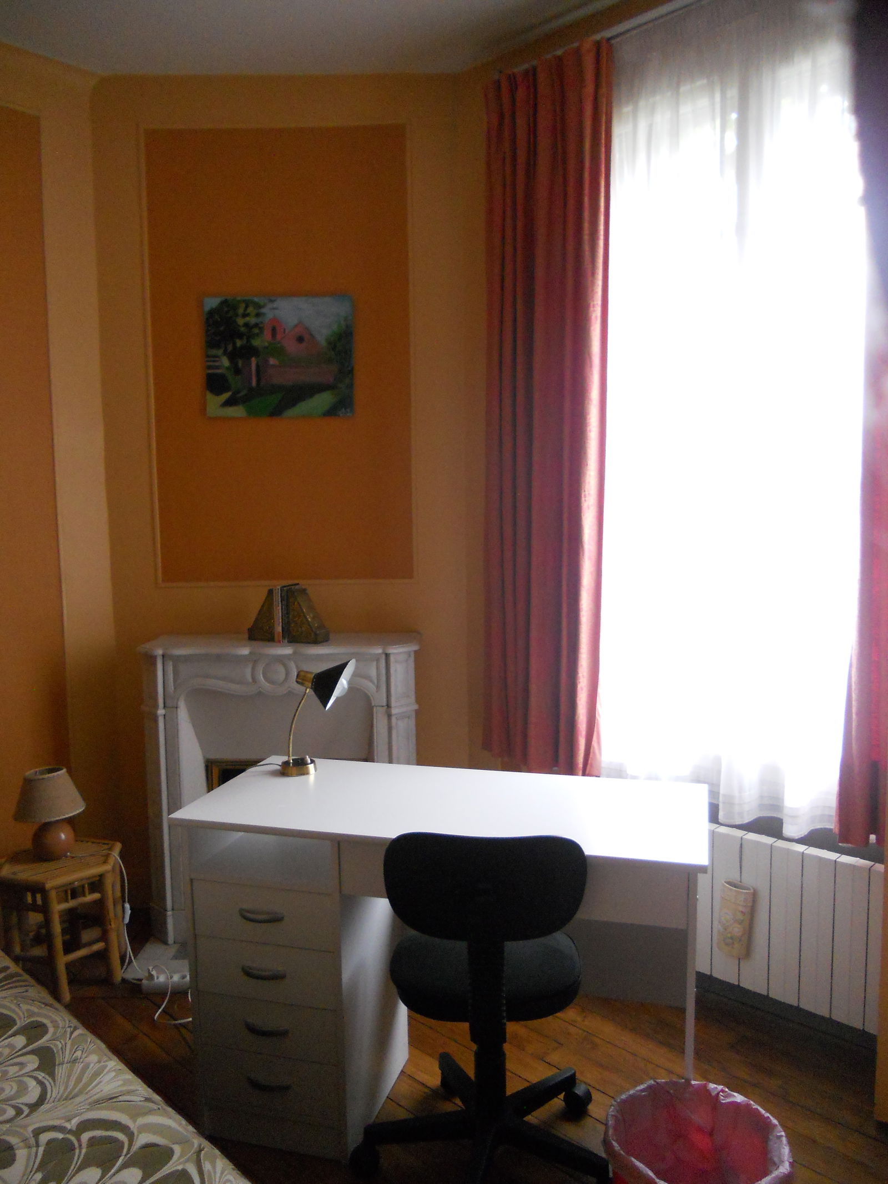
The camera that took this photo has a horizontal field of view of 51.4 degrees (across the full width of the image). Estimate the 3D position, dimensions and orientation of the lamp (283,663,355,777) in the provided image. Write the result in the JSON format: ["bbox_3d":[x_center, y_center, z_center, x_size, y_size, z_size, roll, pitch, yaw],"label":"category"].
[{"bbox_3d":[-0.323,0.312,2.357,0.205,0.294,0.140,1,6,16],"label":"lamp"}]

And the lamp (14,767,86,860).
[{"bbox_3d":[-1.227,0.690,2.854,0.216,0.273,0.216,-1,6,1],"label":"lamp"}]

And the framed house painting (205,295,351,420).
[{"bbox_3d":[-0.538,-0.769,3.036,0.485,0.387,0.020,-1,6,1],"label":"framed house painting"}]

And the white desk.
[{"bbox_3d":[0.018,0.857,2.151,1.140,0.759,0.490,1,6,16],"label":"white desk"}]

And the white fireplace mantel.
[{"bbox_3d":[-0.519,0.657,3.048,0.903,0.995,0.281,-1,6,1],"label":"white fireplace mantel"}]

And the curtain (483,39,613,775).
[{"bbox_3d":[0.297,-0.483,2.749,0.438,2.080,0.125,5,8,44],"label":"curtain"}]

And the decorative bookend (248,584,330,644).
[{"bbox_3d":[-0.498,0.069,3.036,0.245,0.182,0.110,1,6,21],"label":"decorative bookend"}]

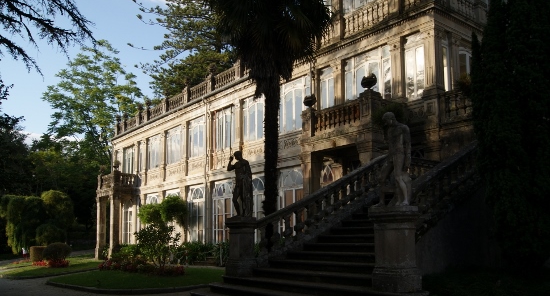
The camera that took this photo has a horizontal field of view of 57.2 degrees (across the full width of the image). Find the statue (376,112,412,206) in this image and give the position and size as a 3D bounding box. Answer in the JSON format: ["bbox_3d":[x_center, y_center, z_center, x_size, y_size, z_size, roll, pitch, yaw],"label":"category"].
[{"bbox_3d":[1.964,0.196,8.400,0.480,1.550,0.460,-10,-13,43],"label":"statue"}]

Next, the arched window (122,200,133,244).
[{"bbox_3d":[-10.813,5.660,37.214,0.220,3.600,1.700,6,-12,-37],"label":"arched window"}]

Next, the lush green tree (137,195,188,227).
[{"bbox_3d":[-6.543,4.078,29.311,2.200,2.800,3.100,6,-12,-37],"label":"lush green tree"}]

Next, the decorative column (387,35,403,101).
[{"bbox_3d":[4.342,-2.756,17.976,0.300,2.270,0.560,6,-12,-37],"label":"decorative column"}]

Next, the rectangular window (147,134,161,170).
[{"bbox_3d":[-8.559,0.317,35.688,0.204,2.326,2.318,7,-12,-36],"label":"rectangular window"}]

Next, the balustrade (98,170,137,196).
[{"bbox_3d":[-11.714,2.585,37.091,1.650,1.350,3.300,6,-12,-37],"label":"balustrade"}]

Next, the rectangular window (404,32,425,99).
[{"bbox_3d":[4.980,-2.881,17.854,0.204,2.428,0.931,7,-12,-36],"label":"rectangular window"}]

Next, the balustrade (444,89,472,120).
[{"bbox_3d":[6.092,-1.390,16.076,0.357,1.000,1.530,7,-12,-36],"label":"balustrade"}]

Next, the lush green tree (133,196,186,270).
[{"bbox_3d":[-6.132,4.509,26.823,2.322,3.641,2.580,7,-12,-36],"label":"lush green tree"}]

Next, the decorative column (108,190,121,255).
[{"bbox_3d":[-11.068,5.462,34.927,0.612,4.641,0.612,7,-12,-36],"label":"decorative column"}]

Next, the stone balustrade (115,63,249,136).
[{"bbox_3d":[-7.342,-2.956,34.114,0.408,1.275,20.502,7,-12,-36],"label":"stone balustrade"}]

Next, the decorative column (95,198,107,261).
[{"bbox_3d":[-12.838,5.912,37.254,0.612,4.590,0.612,7,-12,-36],"label":"decorative column"}]

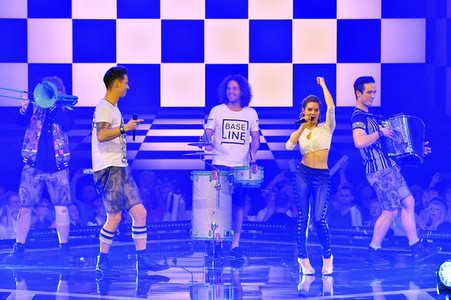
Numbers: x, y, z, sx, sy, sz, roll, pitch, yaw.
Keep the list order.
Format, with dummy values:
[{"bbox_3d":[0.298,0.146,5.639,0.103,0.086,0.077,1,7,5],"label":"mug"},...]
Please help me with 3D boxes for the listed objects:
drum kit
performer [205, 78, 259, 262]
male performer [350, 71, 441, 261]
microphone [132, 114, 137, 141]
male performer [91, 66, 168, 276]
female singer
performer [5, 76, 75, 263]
[{"bbox_3d":[0.000,0.490,23.800,0.750,1.160,0.600,0,1,0],"label":"drum kit"},{"bbox_3d":[0.068,0.166,24.400,0.550,1.803,0.420,0,1,0],"label":"performer"},{"bbox_3d":[1.612,0.193,23.600,0.720,1.772,0.540,0,1,30],"label":"male performer"},{"bbox_3d":[-0.811,-0.200,22.300,0.046,0.238,0.046,3,1,0],"label":"microphone"},{"bbox_3d":[-0.846,0.185,22.300,0.620,1.857,0.520,0,1,18],"label":"male performer"},{"bbox_3d":[0.759,0.230,22.100,0.450,1.757,0.400,0,1,7],"label":"female singer"},{"bbox_3d":[-1.776,0.191,23.900,0.670,1.785,0.500,0,1,7],"label":"performer"}]

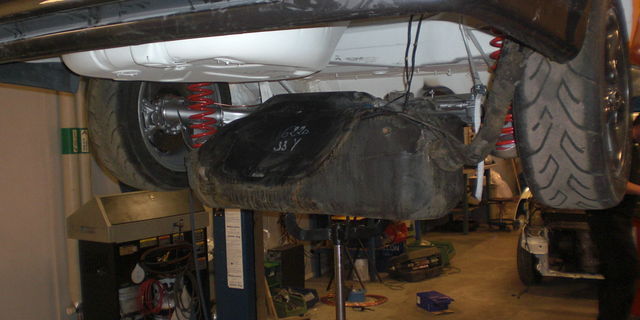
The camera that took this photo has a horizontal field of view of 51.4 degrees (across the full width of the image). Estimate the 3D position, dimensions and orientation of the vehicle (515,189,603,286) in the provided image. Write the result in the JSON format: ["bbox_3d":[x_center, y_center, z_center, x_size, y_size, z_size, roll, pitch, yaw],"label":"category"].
[{"bbox_3d":[3.020,0.235,6.570,1.670,1.370,4.250,0,5,24],"label":"vehicle"}]

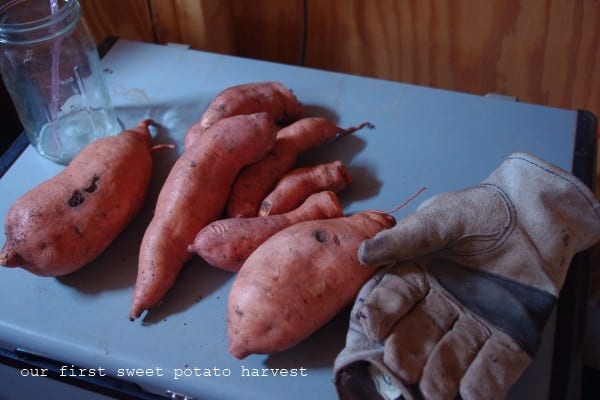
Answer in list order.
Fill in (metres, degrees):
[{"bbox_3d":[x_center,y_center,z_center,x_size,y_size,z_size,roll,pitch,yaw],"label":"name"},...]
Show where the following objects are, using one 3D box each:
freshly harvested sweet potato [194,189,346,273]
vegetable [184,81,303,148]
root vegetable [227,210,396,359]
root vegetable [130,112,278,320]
[{"bbox_3d":[-0.027,0.028,0.631,0.145,0.042,0.047,-18,49,-13],"label":"freshly harvested sweet potato"},{"bbox_3d":[-0.063,-0.093,0.743,0.137,0.047,0.053,-28,51,-20],"label":"vegetable"},{"bbox_3d":[0.012,0.057,0.576,0.186,0.078,0.078,-32,53,-23],"label":"root vegetable"},{"bbox_3d":[-0.102,-0.001,0.649,0.063,0.062,0.243,20,52,21],"label":"root vegetable"}]

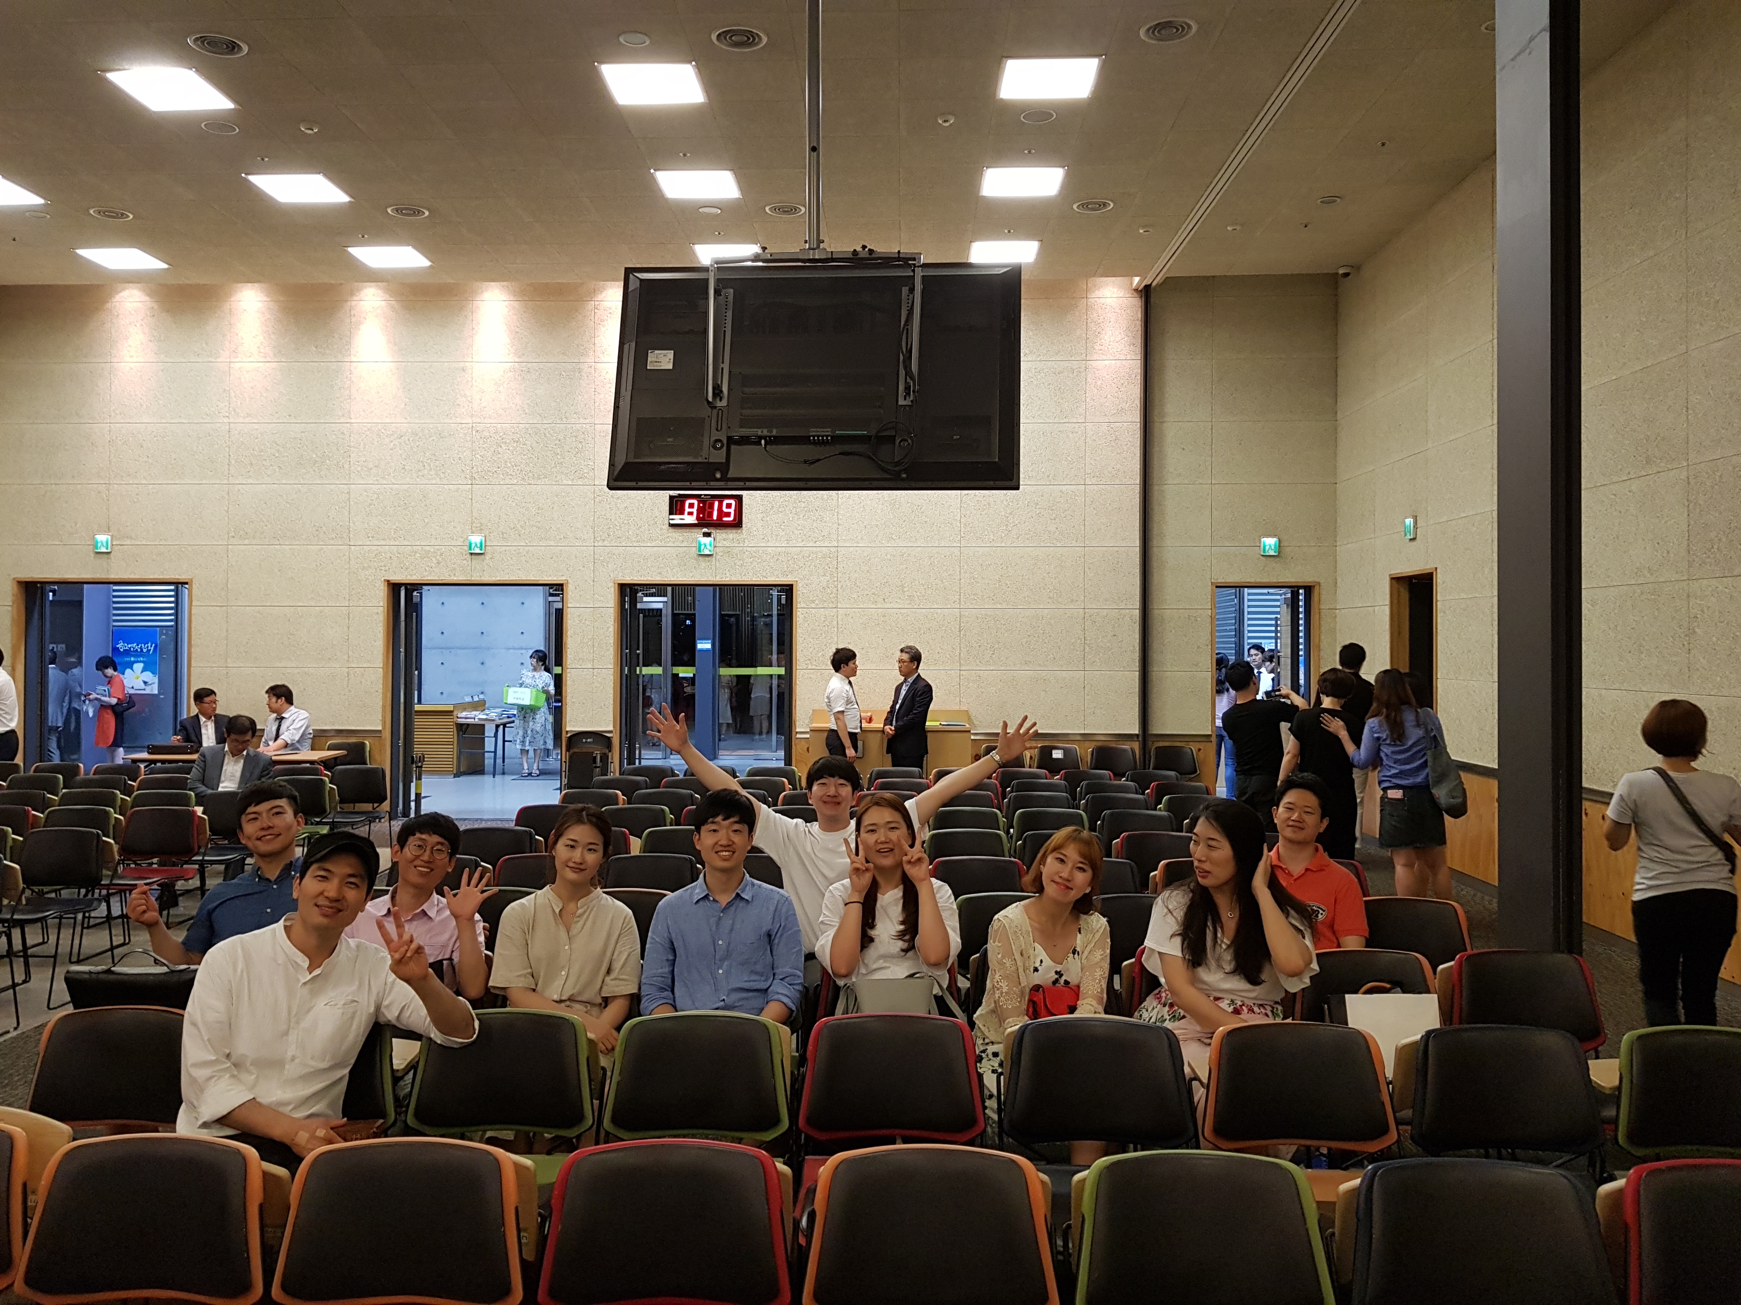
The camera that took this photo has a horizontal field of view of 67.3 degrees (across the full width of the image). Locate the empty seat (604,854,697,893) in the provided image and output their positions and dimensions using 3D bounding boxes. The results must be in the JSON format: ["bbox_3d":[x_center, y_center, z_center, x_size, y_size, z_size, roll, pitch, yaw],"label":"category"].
[{"bbox_3d":[-0.902,1.292,5.470,0.490,0.790,0.540,0,0,2],"label":"empty seat"}]

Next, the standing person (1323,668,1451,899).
[{"bbox_3d":[2.949,0.878,7.480,0.660,1.590,0.420,0,0,14],"label":"standing person"}]

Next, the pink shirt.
[{"bbox_3d":[-1.370,0.944,3.950,0.460,0.470,0.290,0,0,-9],"label":"pink shirt"}]

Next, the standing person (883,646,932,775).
[{"bbox_3d":[0.317,0.797,11.100,0.310,1.700,0.470,0,0,-37],"label":"standing person"}]

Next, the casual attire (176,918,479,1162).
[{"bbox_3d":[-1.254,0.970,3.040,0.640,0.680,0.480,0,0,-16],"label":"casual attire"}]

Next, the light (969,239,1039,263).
[{"bbox_3d":[1.223,-3.650,11.850,0.620,0.050,0.620,0,0,2],"label":"light"}]

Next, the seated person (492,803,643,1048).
[{"bbox_3d":[-0.888,1.069,3.740,0.460,1.220,0.660,0,0,-6],"label":"seated person"}]

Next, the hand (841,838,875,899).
[{"bbox_3d":[-0.032,0.604,3.640,0.090,0.170,0.070,-6,0,0],"label":"hand"}]

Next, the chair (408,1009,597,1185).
[{"bbox_3d":[-0.925,1.285,3.020,0.500,0.790,0.550,0,0,3],"label":"chair"}]

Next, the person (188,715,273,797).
[{"bbox_3d":[-4.233,1.041,8.650,0.540,1.210,0.700,0,0,-5],"label":"person"}]

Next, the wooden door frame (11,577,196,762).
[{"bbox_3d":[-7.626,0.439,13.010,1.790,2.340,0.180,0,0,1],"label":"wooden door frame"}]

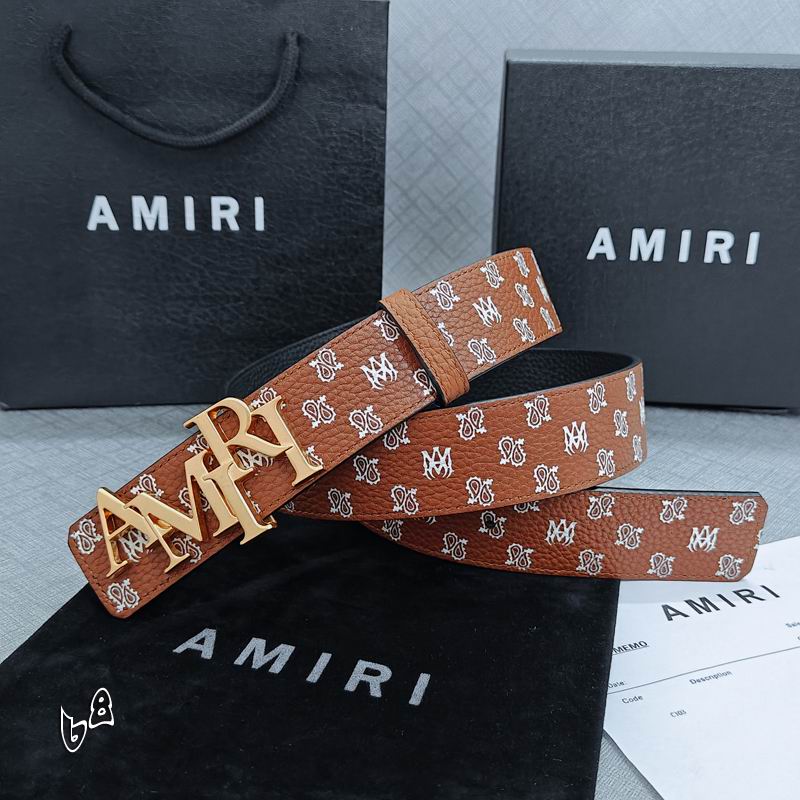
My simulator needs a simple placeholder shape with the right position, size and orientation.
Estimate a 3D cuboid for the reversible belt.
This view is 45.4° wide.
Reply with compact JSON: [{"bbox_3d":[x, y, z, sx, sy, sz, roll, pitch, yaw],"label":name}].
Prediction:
[{"bbox_3d":[0.012,0.006,0.390,0.271,0.118,0.132,1,21,0],"label":"reversible belt"}]

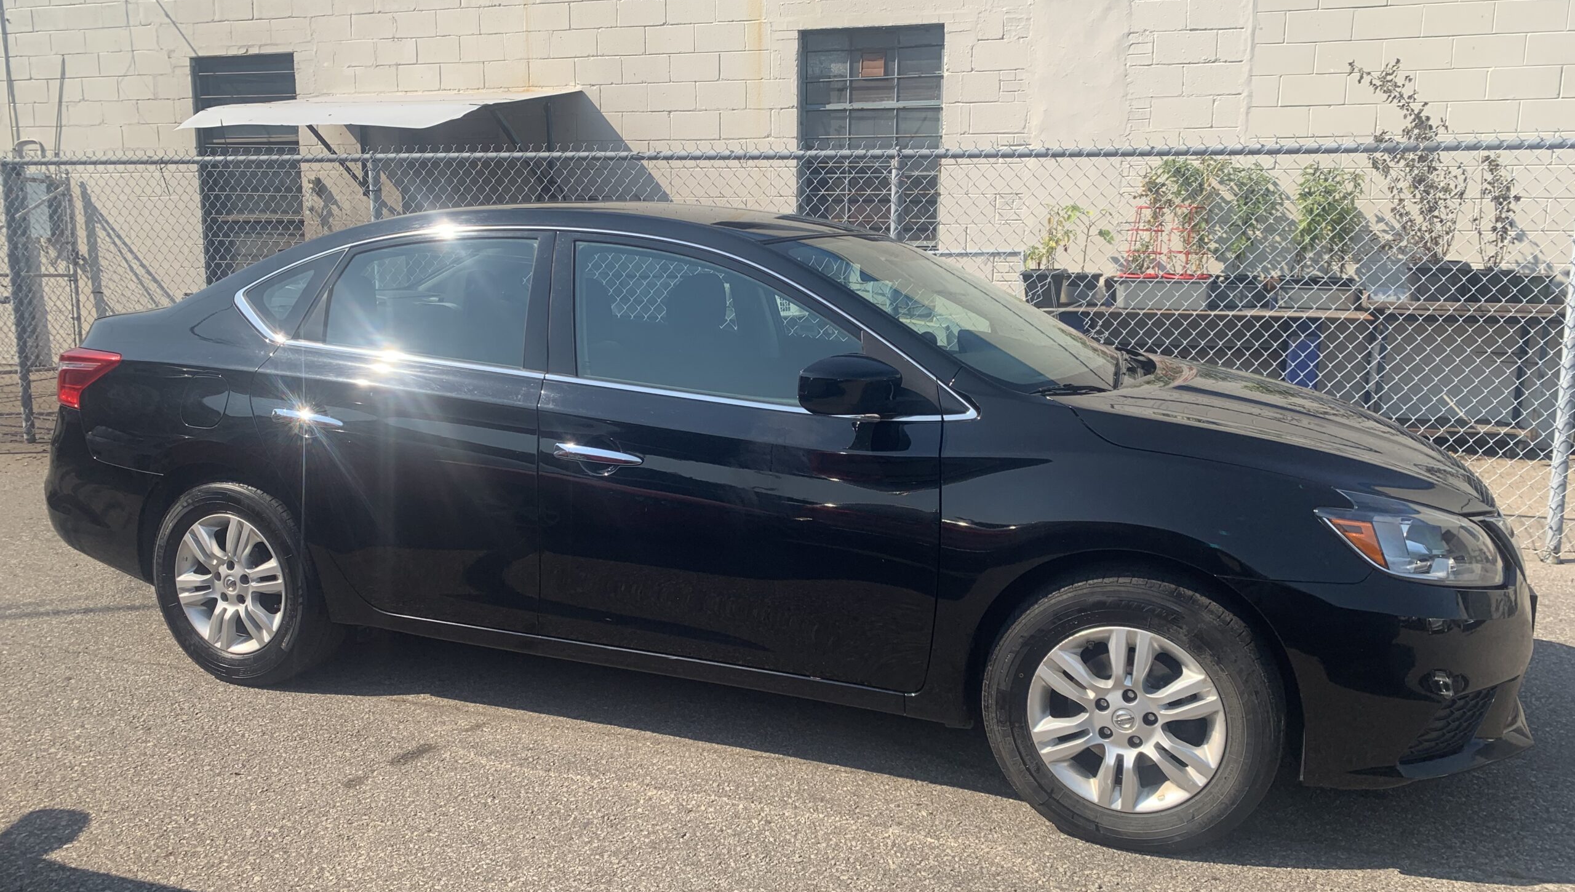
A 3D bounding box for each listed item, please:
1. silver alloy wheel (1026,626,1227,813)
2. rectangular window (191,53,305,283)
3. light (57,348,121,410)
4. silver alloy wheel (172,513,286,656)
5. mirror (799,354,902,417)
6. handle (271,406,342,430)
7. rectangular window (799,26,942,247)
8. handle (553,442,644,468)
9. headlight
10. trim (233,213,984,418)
[{"bbox_3d":[0.808,0.620,2.795,0.443,0.443,0.170,5,10,23],"label":"silver alloy wheel"},{"bbox_3d":[-4.623,-2.327,10.237,1.080,2.020,0.120,4,10,18],"label":"rectangular window"},{"bbox_3d":[-2.257,-0.233,3.964,0.410,0.220,0.290,4,11,21],"label":"light"},{"bbox_3d":[-1.710,0.420,3.759,0.443,0.443,0.170,5,10,21],"label":"silver alloy wheel"},{"bbox_3d":[0.154,-0.145,2.774,0.220,0.152,0.230,5,10,21],"label":"mirror"},{"bbox_3d":[-1.403,-0.081,3.465,0.272,0.048,0.050,5,10,21],"label":"handle"},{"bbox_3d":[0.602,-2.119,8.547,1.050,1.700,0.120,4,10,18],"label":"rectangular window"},{"bbox_3d":[-0.501,0.019,3.122,0.272,0.048,0.050,5,10,21],"label":"handle"},{"bbox_3d":[1.400,0.222,2.655,0.450,0.225,0.420,5,10,21],"label":"headlight"},{"bbox_3d":[-0.608,-0.372,3.262,2.360,0.465,0.240,5,10,21],"label":"trim"}]

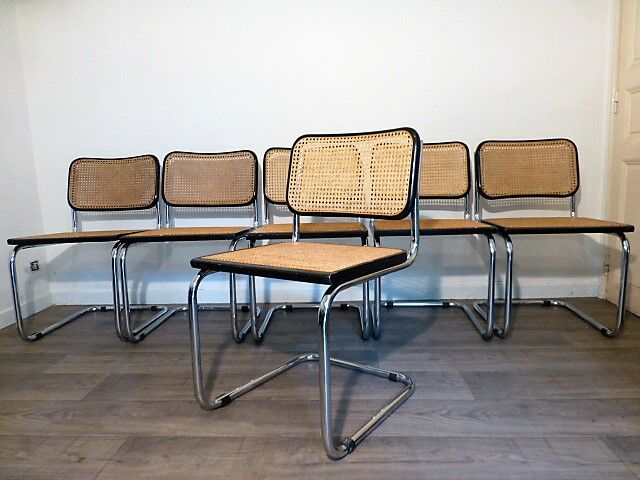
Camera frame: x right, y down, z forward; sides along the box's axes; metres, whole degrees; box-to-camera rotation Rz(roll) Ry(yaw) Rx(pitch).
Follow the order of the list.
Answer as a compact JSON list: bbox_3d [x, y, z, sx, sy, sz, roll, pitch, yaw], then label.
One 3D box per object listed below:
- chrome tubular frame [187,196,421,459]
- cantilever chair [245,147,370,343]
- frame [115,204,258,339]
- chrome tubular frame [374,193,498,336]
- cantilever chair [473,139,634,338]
[{"bbox_3d":[-0.021,0.148,1.266,0.460,0.670,0.526,4,10,36],"label":"chrome tubular frame"},{"bbox_3d":[-0.036,-0.010,1.936,0.468,0.800,0.536,-1,8,3],"label":"cantilever chair"},{"bbox_3d":[-0.536,0.065,1.975,0.460,0.670,0.526,-1,8,5],"label":"frame"},{"bbox_3d":[0.462,0.042,1.937,0.460,0.670,0.526,-1,8,6],"label":"chrome tubular frame"},{"bbox_3d":[0.950,-0.033,1.903,0.468,0.800,0.536,-1,8,5],"label":"cantilever chair"}]

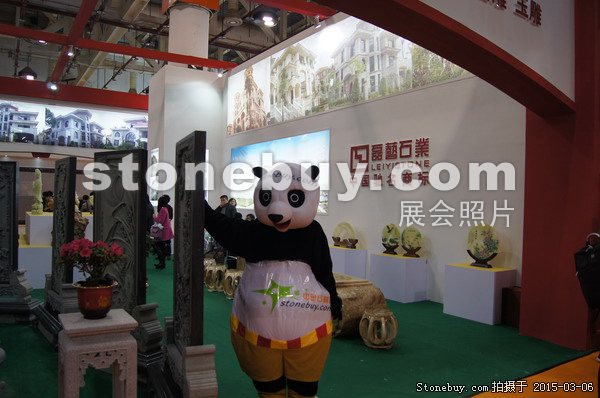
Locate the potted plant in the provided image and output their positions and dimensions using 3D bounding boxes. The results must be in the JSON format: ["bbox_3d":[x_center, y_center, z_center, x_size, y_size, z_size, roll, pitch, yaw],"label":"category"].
[{"bbox_3d":[-1.369,0.519,2.950,0.420,0.500,0.400,1,0,-25],"label":"potted plant"}]

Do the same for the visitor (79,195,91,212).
[{"bbox_3d":[-6.332,0.682,13.200,0.440,1.630,0.280,1,0,-6],"label":"visitor"}]

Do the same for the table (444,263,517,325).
[{"bbox_3d":[2.540,1.327,6.387,0.490,0.700,0.740,1,0,-34],"label":"table"}]

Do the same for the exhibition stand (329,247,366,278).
[{"bbox_3d":[0.830,1.245,8.529,0.500,0.690,0.740,1,0,-33],"label":"exhibition stand"}]

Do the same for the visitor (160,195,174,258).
[{"bbox_3d":[-3.269,0.700,11.134,0.470,1.610,0.320,1,0,-30],"label":"visitor"}]

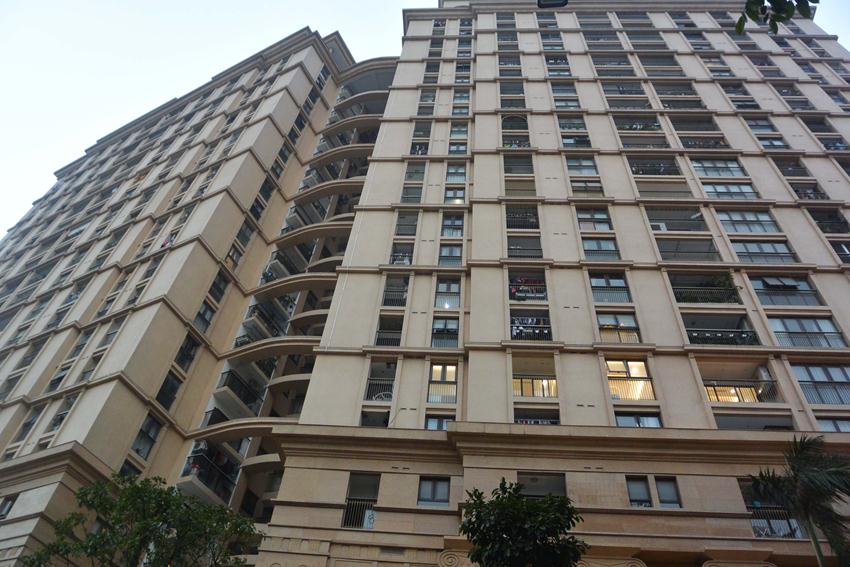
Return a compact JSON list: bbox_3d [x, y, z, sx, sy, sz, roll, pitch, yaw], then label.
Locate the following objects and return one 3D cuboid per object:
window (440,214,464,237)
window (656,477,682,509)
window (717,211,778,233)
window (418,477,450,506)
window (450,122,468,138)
[{"bbox_3d":[1.653,-3.490,37.866,1.310,2.350,0.180,1,-50,4],"label":"window"},{"bbox_3d":[9.041,7.738,23.643,0.800,1.330,0.180,1,-50,4],"label":"window"},{"bbox_3d":[18.169,-3.466,35.793,2.870,2.200,0.200,1,-50,4],"label":"window"},{"bbox_3d":[0.334,7.685,23.441,1.150,1.270,0.150,1,-50,4],"label":"window"},{"bbox_3d":[2.538,-11.133,46.311,1.220,2.400,0.150,1,-50,4],"label":"window"}]

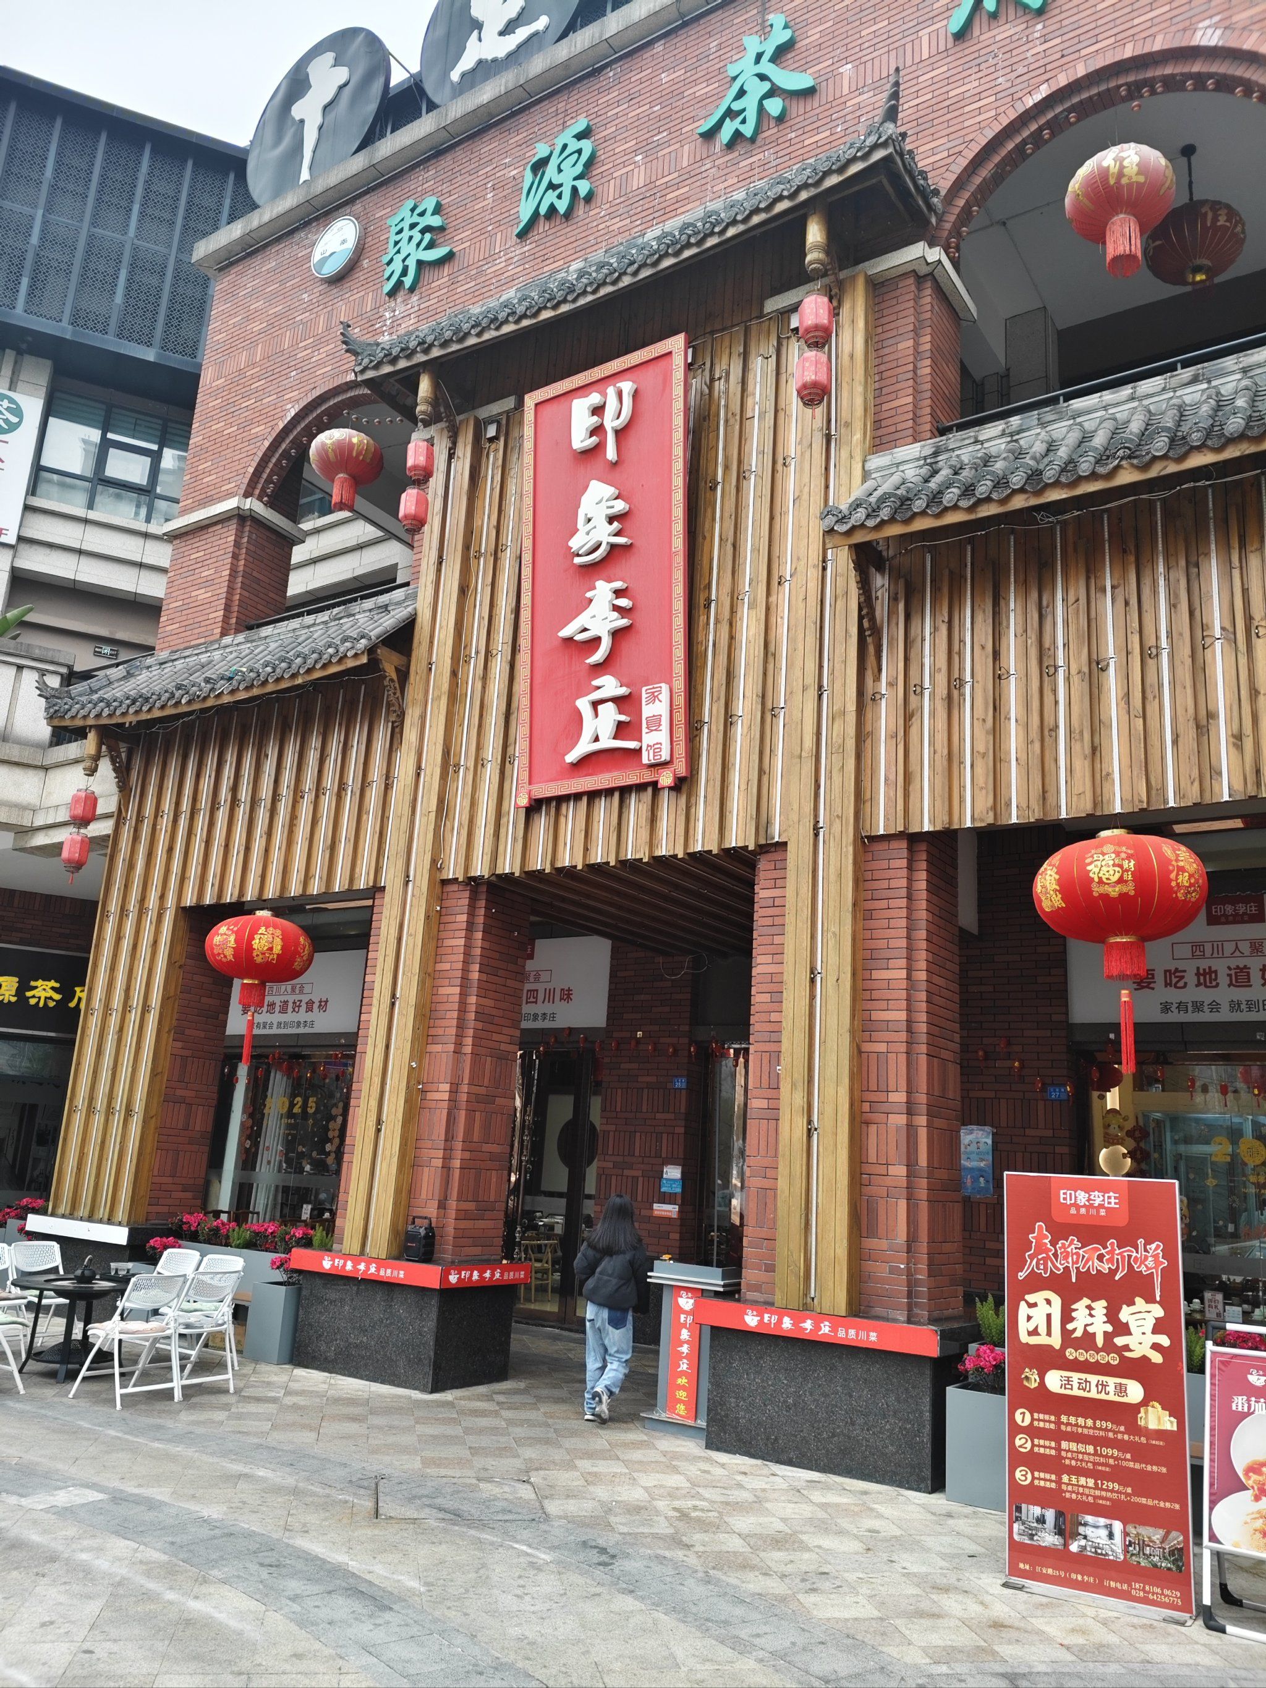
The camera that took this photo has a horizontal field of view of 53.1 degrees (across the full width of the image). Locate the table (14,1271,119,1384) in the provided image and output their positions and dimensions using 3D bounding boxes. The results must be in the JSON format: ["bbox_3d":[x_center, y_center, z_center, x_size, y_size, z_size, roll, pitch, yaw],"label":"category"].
[{"bbox_3d":[-4.166,3.623,9.511,0.980,0.650,0.980,-6,-17,34],"label":"table"}]

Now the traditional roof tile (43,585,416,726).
[{"bbox_3d":[-4.189,-1.899,12.990,4.850,1.050,0.880,-6,-18,34],"label":"traditional roof tile"}]

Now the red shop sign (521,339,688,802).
[{"bbox_3d":[-0.253,-2.191,10.177,1.615,3.570,0.120,-7,-12,35],"label":"red shop sign"}]

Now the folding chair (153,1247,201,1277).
[{"bbox_3d":[-3.998,3.800,10.478,0.460,0.830,0.520,-4,-17,28],"label":"folding chair"}]

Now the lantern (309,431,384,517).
[{"bbox_3d":[-3.069,-3.942,13.526,0.790,0.880,0.790,3,-14,1],"label":"lantern"}]

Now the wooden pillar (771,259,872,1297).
[{"bbox_3d":[1.403,-0.700,9.036,0.490,7.630,0.150,-6,-17,34],"label":"wooden pillar"}]

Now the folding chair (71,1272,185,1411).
[{"bbox_3d":[-3.508,3.459,8.936,0.590,0.830,0.490,-6,-17,34],"label":"folding chair"}]

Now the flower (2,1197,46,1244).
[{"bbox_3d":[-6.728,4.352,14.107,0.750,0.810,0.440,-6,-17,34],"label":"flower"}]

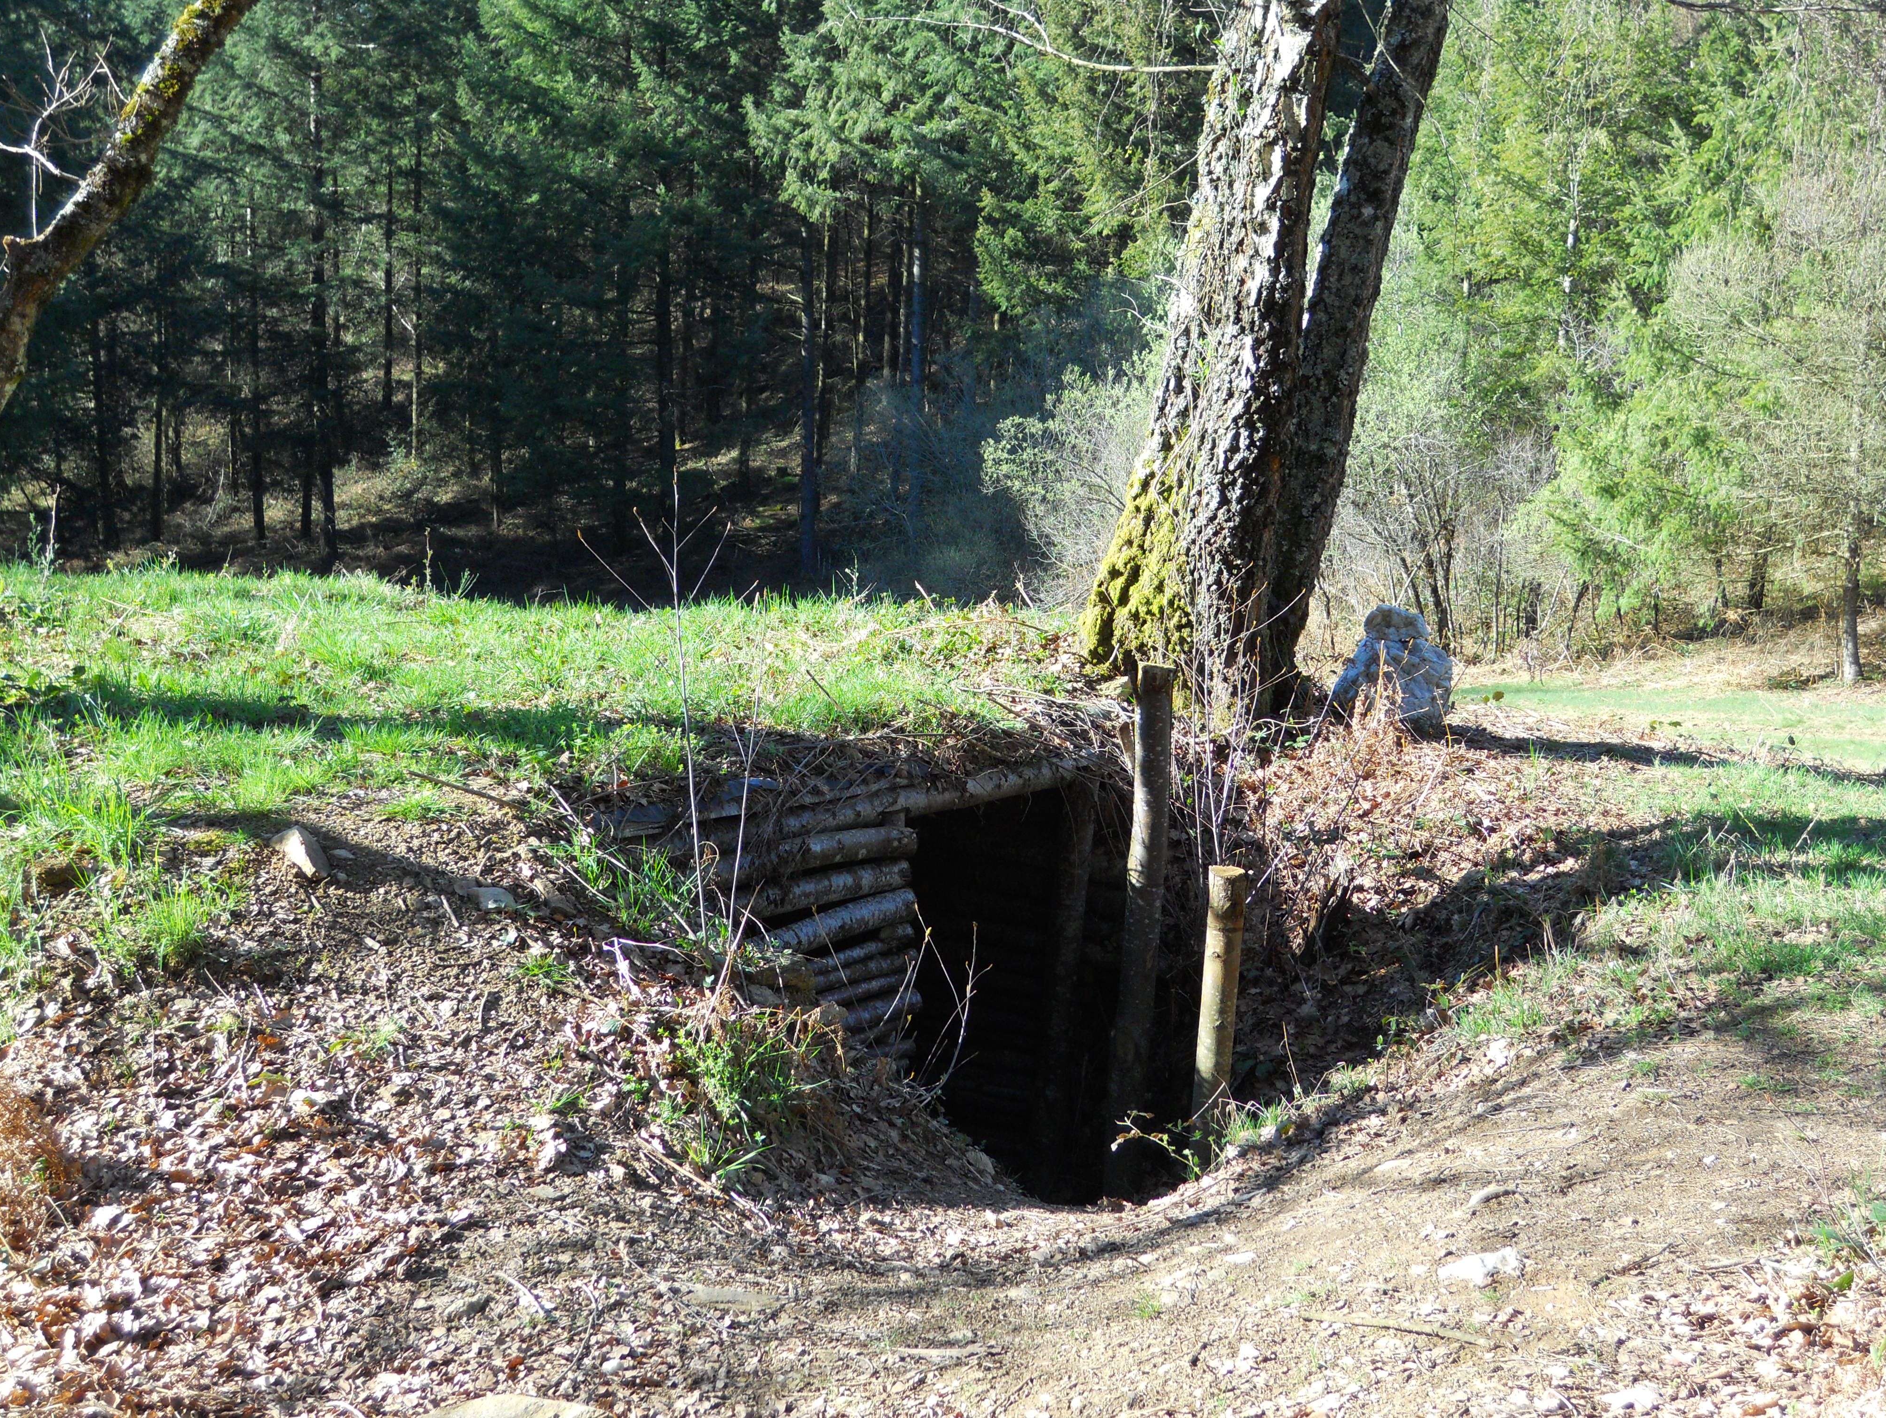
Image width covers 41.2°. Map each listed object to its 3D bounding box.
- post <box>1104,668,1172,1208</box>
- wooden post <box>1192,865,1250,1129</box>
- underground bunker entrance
[{"bbox_3d":[0.561,0.657,7.150,0.105,1.567,0.105,3,5,0],"label":"post"},{"bbox_3d":[0.748,0.856,6.900,0.105,0.842,0.105,4,5,0],"label":"wooden post"},{"bbox_3d":[0.298,0.864,7.400,0.400,1.280,0.950,4,7,40],"label":"underground bunker entrance"}]

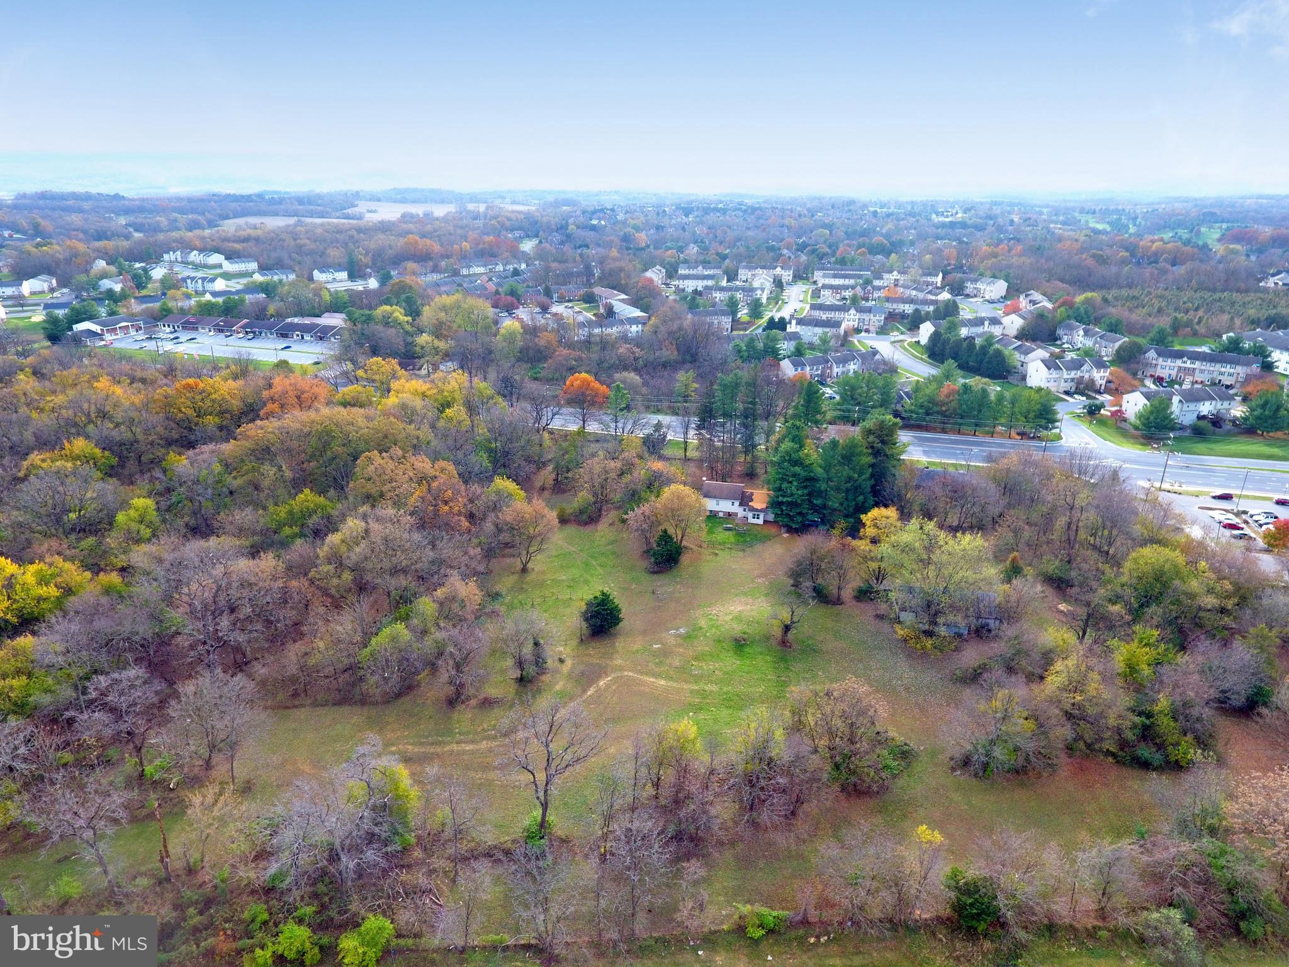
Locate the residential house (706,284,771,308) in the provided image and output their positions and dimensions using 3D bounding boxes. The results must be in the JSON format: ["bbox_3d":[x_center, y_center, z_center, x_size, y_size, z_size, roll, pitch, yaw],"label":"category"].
[{"bbox_3d":[57.544,-119.333,468.729,38.000,10.500,10.000,7,22,16],"label":"residential house"}]

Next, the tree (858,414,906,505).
[{"bbox_3d":[52.810,-3.990,165.690,9.770,22.620,9.770,7,22,17],"label":"tree"}]

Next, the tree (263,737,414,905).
[{"bbox_3d":[-30.600,34.500,75.630,13.460,17.600,10.680,-11,24,-26],"label":"tree"}]

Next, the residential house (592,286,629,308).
[{"bbox_3d":[-21.370,-118.887,473.350,10.700,8.300,40.000,-9,23,-21],"label":"residential house"}]

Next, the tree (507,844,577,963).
[{"bbox_3d":[-9.510,39.420,69.180,6.180,13.140,6.090,-4,22,-10],"label":"tree"}]

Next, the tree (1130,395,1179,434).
[{"bbox_3d":[154.920,-21.180,225.900,12.140,10.740,12.140,15,26,33],"label":"tree"}]

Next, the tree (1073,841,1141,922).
[{"bbox_3d":[48.430,41.570,77.460,6.980,10.110,6.630,0,21,0],"label":"tree"}]

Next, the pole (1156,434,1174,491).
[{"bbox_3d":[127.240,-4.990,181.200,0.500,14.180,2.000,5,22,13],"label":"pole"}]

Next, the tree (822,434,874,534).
[{"bbox_3d":[45.400,0.440,164.430,11.110,21.290,10.560,0,21,0],"label":"tree"}]

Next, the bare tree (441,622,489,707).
[{"bbox_3d":[-25.290,25.930,104.610,6.120,12.430,5.950,-6,22,-15],"label":"bare tree"}]

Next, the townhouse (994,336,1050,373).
[{"bbox_3d":[151.117,-51.644,299.253,9.300,10.000,21.500,-4,22,-11],"label":"townhouse"}]

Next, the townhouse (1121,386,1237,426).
[{"bbox_3d":[172.770,-24.660,240.480,30.500,10.600,11.000,-4,22,-11],"label":"townhouse"}]

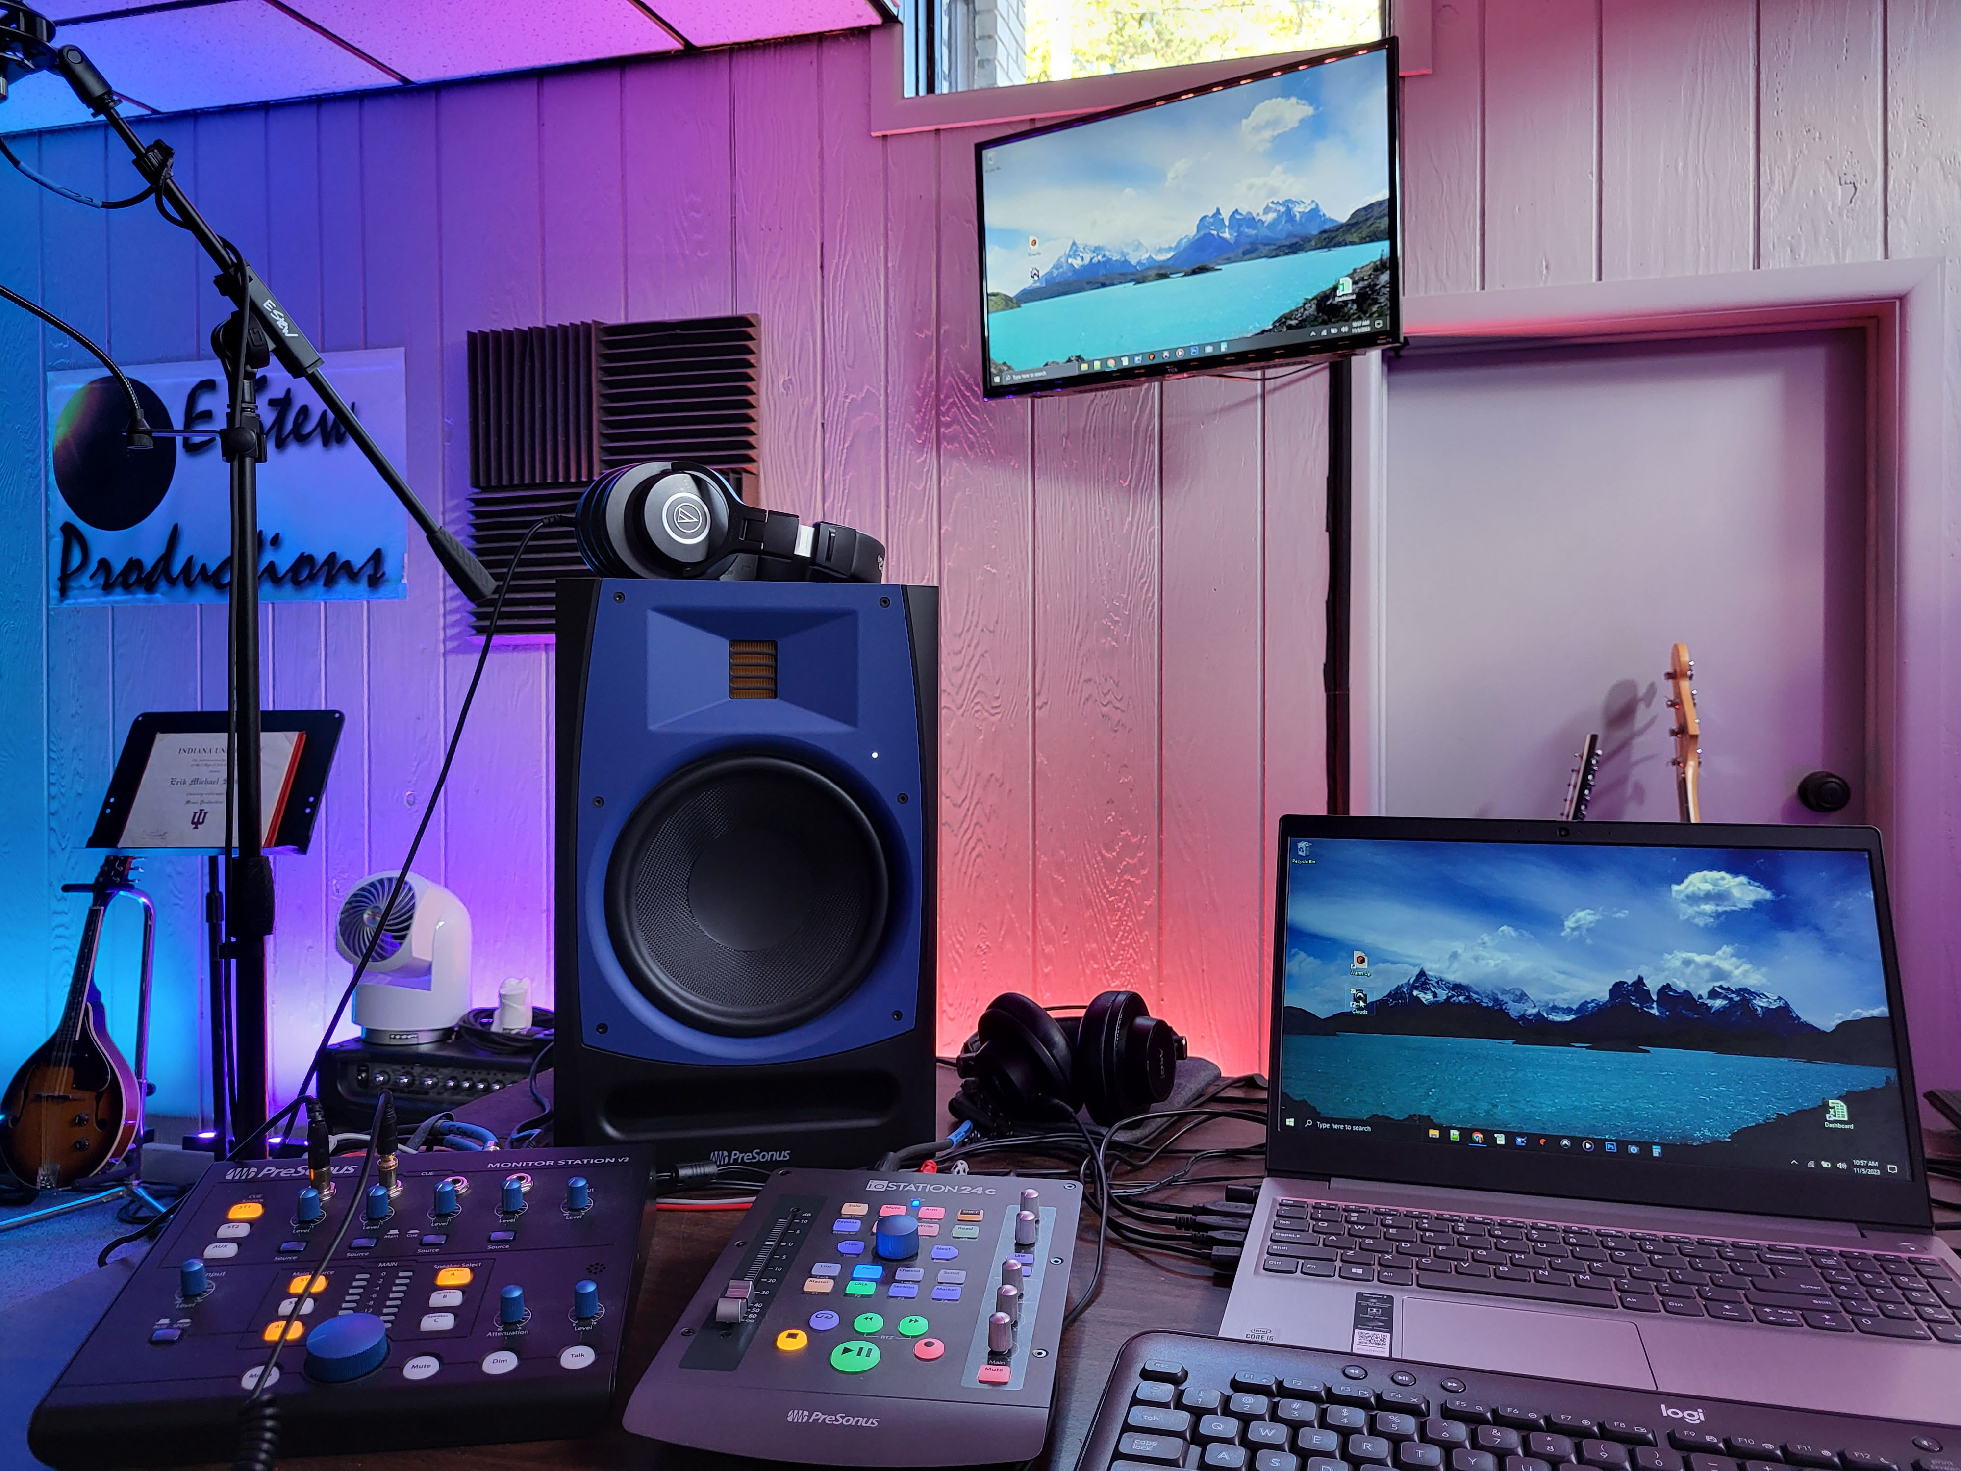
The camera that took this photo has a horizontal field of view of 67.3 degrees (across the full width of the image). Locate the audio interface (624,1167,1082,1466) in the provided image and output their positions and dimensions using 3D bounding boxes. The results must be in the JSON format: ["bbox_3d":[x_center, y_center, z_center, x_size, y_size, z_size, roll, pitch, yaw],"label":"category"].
[{"bbox_3d":[-0.045,0.266,0.712,0.174,0.062,0.230,0,1,8],"label":"audio interface"}]

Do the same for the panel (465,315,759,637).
[{"bbox_3d":[-0.733,-0.503,2.924,0.610,0.610,0.050,0,1,15],"label":"panel"}]

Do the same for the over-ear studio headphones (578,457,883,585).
[{"bbox_3d":[-0.179,-0.150,1.070,0.205,0.088,0.160,4,0,-10],"label":"over-ear studio headphones"}]

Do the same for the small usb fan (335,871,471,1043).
[{"bbox_3d":[-0.960,0.371,2.450,0.190,0.280,0.195,0,1,8],"label":"small usb fan"}]

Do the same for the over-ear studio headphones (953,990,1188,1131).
[{"bbox_3d":[0.064,0.237,1.135,0.172,0.100,0.185,0,2,-5],"label":"over-ear studio headphones"}]

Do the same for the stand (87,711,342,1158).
[{"bbox_3d":[-1.403,0.471,2.700,0.480,1.060,0.420,0,1,13],"label":"stand"}]

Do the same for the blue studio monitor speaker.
[{"bbox_3d":[-0.188,0.091,1.128,0.252,0.397,0.305,0,1,-14],"label":"blue studio monitor speaker"}]

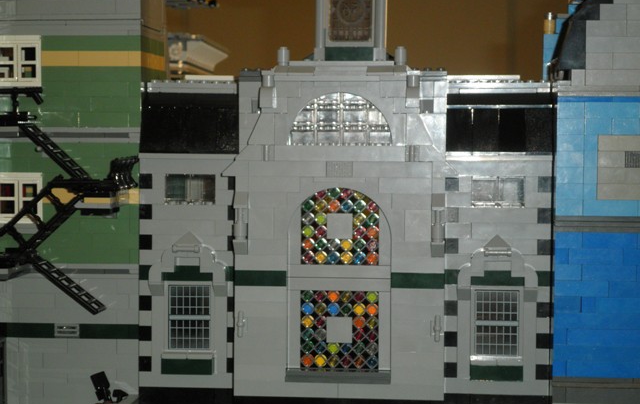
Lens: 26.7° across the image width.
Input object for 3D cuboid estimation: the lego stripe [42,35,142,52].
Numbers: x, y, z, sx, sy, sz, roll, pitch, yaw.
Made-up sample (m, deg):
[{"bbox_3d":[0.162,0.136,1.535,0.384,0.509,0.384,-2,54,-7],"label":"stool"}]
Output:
[{"bbox_3d":[-0.144,-0.100,0.855,0.064,0.010,0.008,1,3,6],"label":"lego stripe"}]

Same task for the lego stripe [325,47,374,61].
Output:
[{"bbox_3d":[0.020,-0.097,0.886,0.032,0.009,0.008,1,3,6],"label":"lego stripe"}]

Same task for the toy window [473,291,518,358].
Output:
[{"bbox_3d":[0.109,0.074,0.834,0.027,0.041,0.006,1,3,6],"label":"toy window"}]

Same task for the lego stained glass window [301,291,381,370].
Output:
[{"bbox_3d":[0.012,0.078,0.828,0.048,0.049,0.007,1,3,6],"label":"lego stained glass window"}]

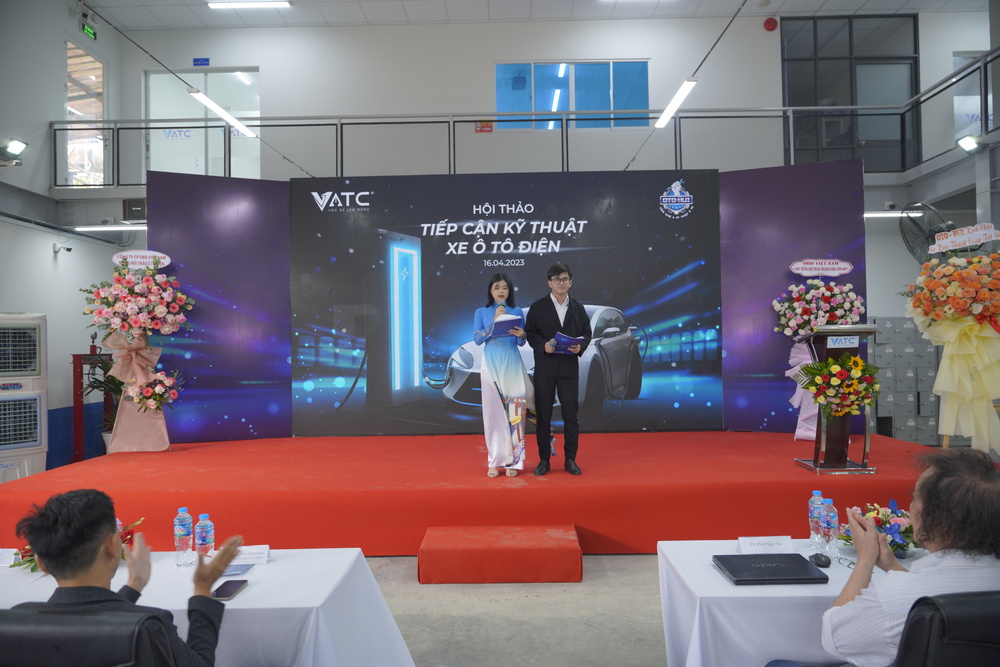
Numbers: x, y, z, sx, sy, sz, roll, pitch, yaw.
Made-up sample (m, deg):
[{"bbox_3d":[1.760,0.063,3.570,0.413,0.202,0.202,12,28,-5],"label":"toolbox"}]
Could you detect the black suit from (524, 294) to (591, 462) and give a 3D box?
[{"bbox_3d":[0.479,0.370,5.550,0.540,1.370,0.400,-1,0,0],"label":"black suit"}]

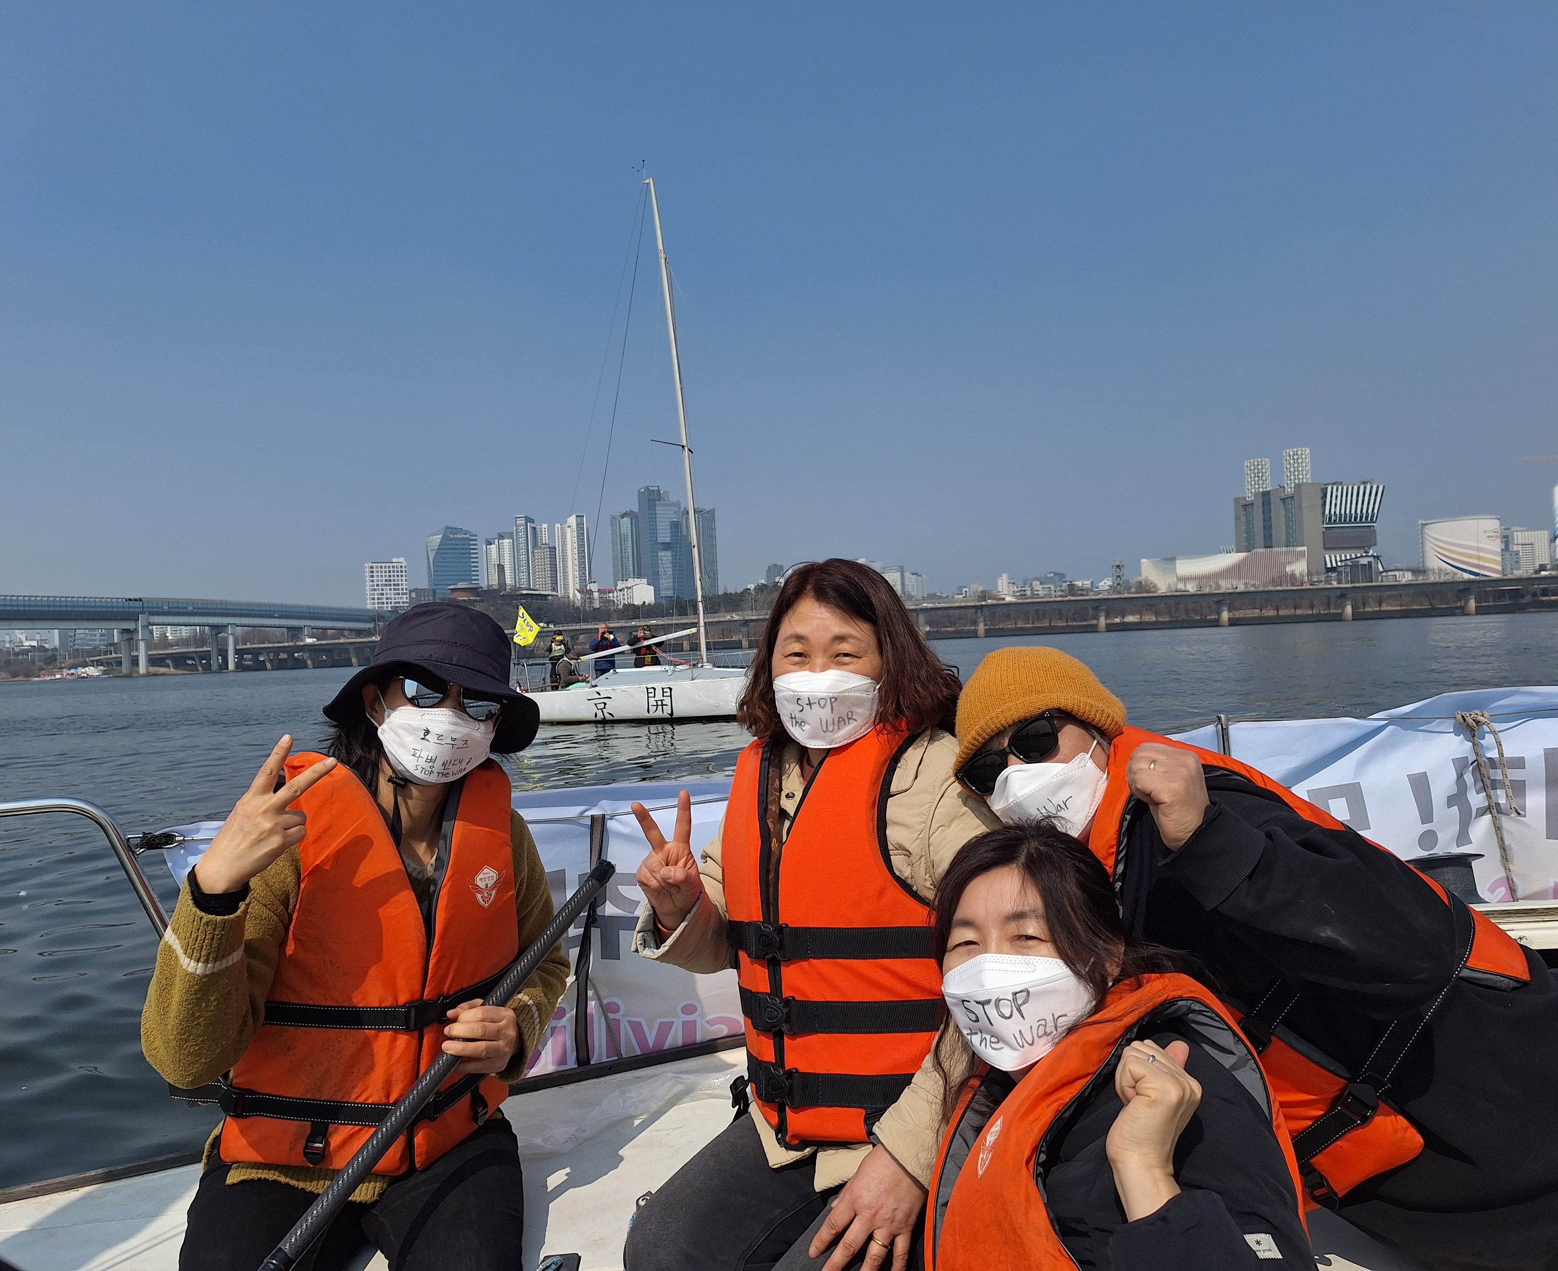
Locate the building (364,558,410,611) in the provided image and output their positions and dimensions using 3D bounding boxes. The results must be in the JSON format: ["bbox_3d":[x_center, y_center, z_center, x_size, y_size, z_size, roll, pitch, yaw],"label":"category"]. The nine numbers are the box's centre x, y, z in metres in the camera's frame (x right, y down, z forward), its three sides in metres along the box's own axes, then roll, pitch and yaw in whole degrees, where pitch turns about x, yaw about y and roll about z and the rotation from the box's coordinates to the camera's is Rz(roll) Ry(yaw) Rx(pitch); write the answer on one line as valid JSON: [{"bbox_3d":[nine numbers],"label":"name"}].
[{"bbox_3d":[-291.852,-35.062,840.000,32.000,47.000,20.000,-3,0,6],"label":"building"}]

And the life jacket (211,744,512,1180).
[{"bbox_3d":[-0.555,0.428,1.520,0.390,0.540,0.270,6,-2,-33],"label":"life jacket"}]

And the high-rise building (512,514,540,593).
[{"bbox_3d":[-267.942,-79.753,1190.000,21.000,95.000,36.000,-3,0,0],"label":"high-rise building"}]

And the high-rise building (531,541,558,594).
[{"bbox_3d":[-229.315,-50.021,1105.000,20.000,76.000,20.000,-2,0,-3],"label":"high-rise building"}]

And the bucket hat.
[{"bbox_3d":[-0.427,0.048,1.390,0.270,0.165,0.290,8,2,-28],"label":"bucket hat"}]

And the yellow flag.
[{"bbox_3d":[-5.547,-0.189,24.700,0.600,0.860,0.140,-3,0,-14],"label":"yellow flag"}]

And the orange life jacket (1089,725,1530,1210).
[{"bbox_3d":[0.635,0.400,1.390,0.280,0.550,0.400,-51,4,-38],"label":"orange life jacket"}]

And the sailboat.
[{"bbox_3d":[-2.200,-4.000,24.500,7.100,12.000,2.500,-3,0,5],"label":"sailboat"}]

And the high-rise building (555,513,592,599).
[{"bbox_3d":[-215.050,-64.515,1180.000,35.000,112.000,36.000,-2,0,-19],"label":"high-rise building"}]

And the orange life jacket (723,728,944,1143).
[{"bbox_3d":[0.078,0.372,1.440,0.370,0.510,0.250,-2,-3,33],"label":"orange life jacket"}]

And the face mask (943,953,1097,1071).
[{"bbox_3d":[0.225,0.355,1.060,0.145,0.115,0.085,-11,-13,30],"label":"face mask"}]

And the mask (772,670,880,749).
[{"bbox_3d":[0.055,0.086,1.310,0.135,0.100,0.080,2,3,6],"label":"mask"}]

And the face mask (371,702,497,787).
[{"bbox_3d":[-0.401,0.127,1.310,0.140,0.105,0.080,7,7,-28],"label":"face mask"}]

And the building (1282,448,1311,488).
[{"bbox_3d":[216.349,-68.248,470.000,12.000,20.000,12.000,-3,0,24],"label":"building"}]

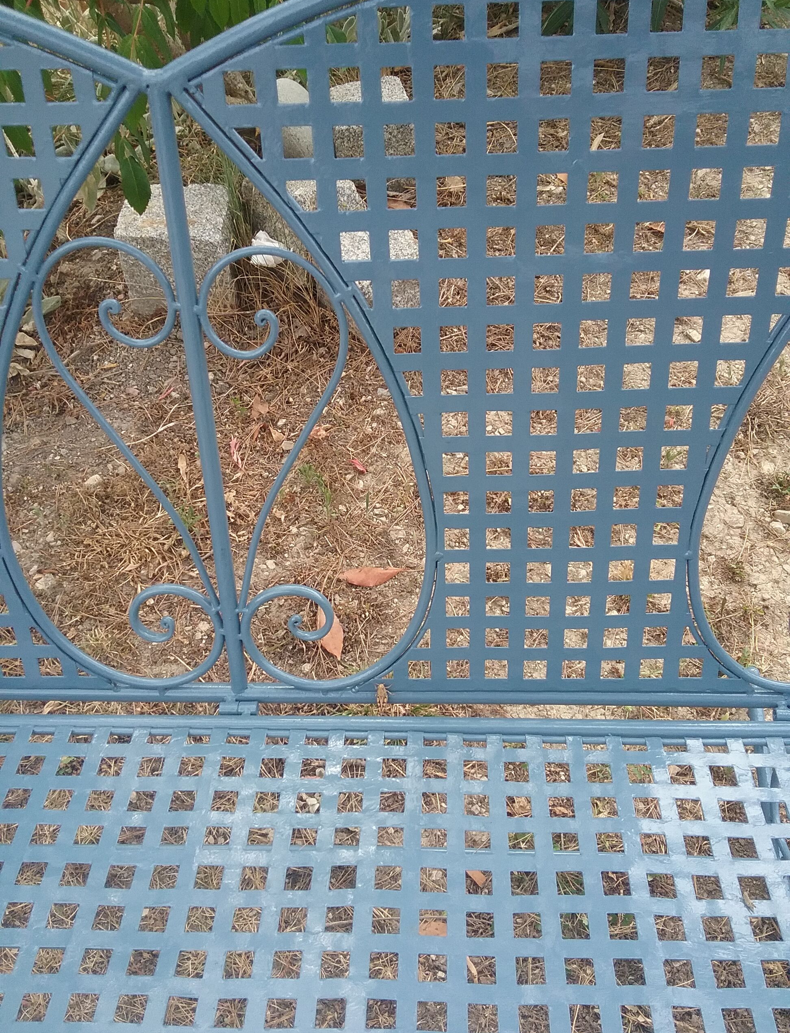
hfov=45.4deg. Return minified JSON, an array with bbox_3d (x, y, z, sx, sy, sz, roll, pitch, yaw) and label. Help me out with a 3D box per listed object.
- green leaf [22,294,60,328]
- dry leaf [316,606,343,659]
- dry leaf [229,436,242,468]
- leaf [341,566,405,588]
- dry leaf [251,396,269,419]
[{"bbox_3d":[-0.840,-0.487,2.228,0.115,0.045,0.050,-24,44,-24],"label":"green leaf"},{"bbox_3d":[-0.100,0.180,1.482,0.036,0.016,0.121,-10,40,-8],"label":"dry leaf"},{"bbox_3d":[-0.312,-0.126,1.845,0.024,0.015,0.095,-8,40,-7],"label":"dry leaf"},{"bbox_3d":[-0.039,0.101,1.574,0.111,0.018,0.043,0,40,3],"label":"leaf"},{"bbox_3d":[-0.278,-0.229,1.956,0.038,0.022,0.070,-2,39,1],"label":"dry leaf"}]

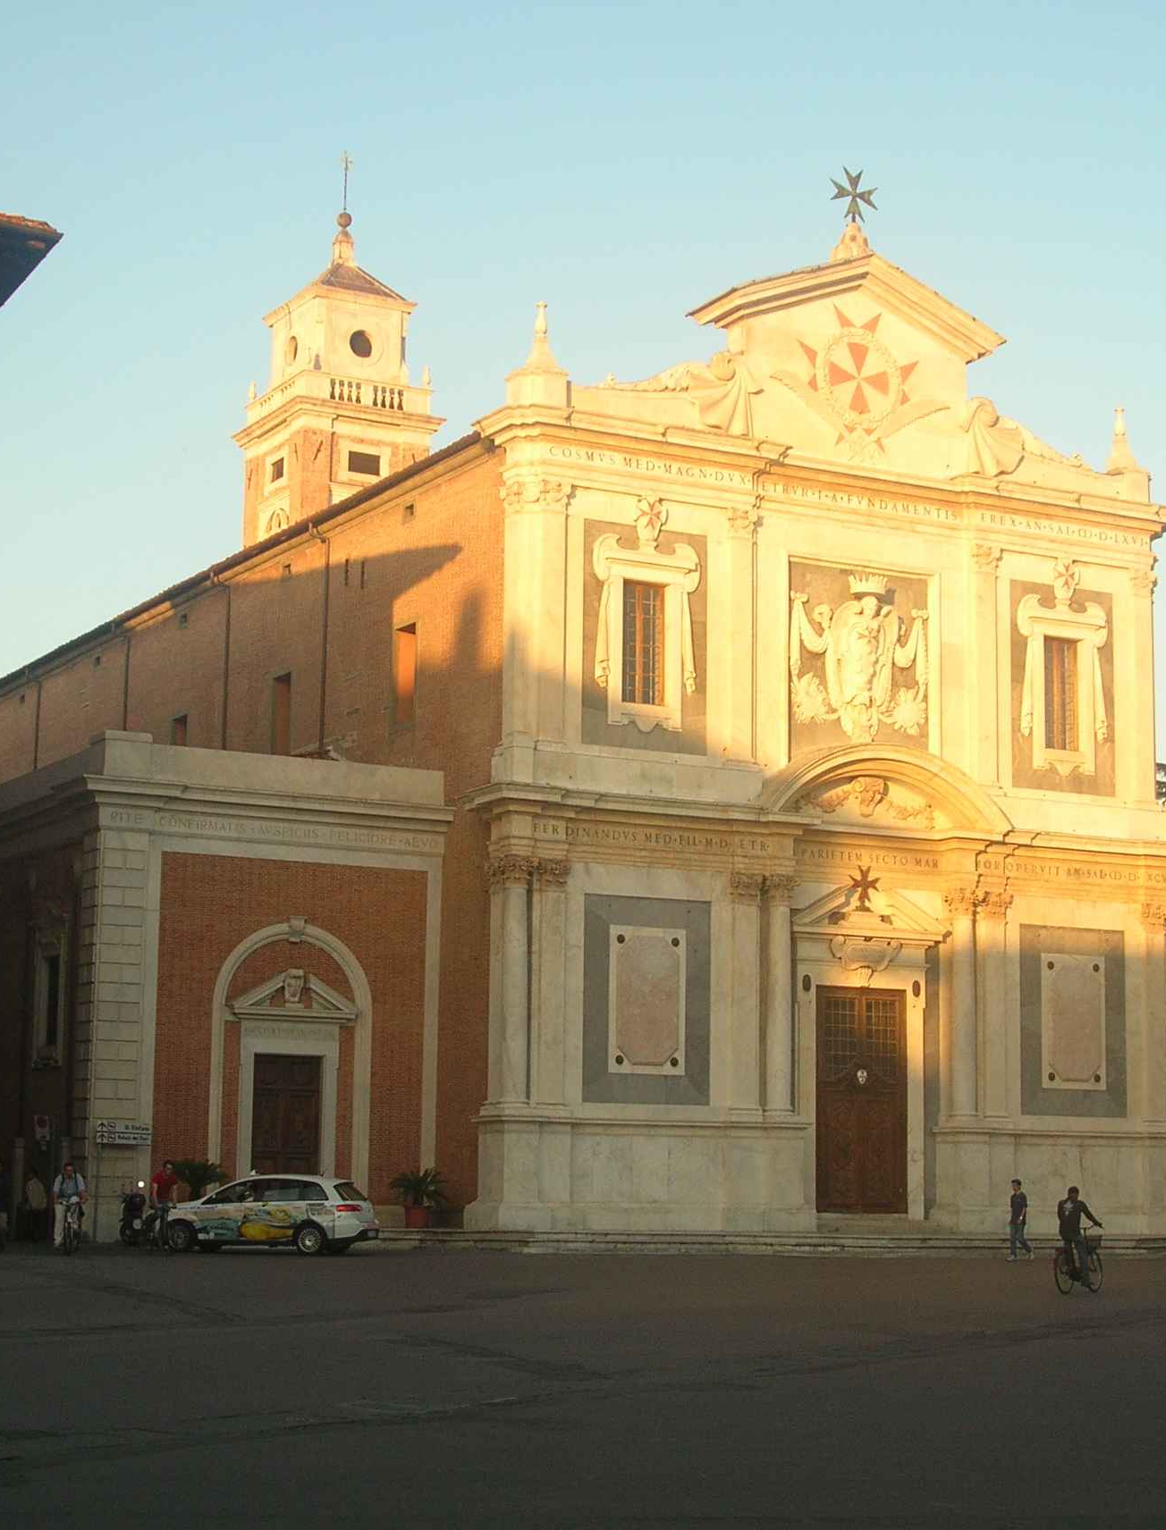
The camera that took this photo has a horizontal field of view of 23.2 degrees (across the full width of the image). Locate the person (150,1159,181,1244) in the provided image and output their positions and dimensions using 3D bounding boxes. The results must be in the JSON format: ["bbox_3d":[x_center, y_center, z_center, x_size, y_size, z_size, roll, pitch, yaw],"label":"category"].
[{"bbox_3d":[-8.424,8.884,57.334,0.550,1.757,0.650,5,-10,-25],"label":"person"}]

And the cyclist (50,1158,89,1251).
[{"bbox_3d":[-9.868,8.489,54.533,0.720,1.746,1.700,2,-9,-8],"label":"cyclist"}]

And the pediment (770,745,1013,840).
[{"bbox_3d":[7.476,0.522,68.601,6.710,2.030,1.000,5,-10,-28],"label":"pediment"}]

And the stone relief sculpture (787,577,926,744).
[{"bbox_3d":[6.646,-2.575,67.600,3.963,4.135,0.500,5,-10,-28],"label":"stone relief sculpture"}]

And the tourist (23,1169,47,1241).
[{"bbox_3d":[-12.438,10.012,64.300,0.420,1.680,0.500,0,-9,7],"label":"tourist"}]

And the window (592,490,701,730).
[{"bbox_3d":[1.524,-3.490,64.928,2.842,5.520,0.500,5,-10,-28],"label":"window"}]

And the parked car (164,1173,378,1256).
[{"bbox_3d":[-6.570,9.200,58.100,4.750,1.600,1.790,-1,-9,13],"label":"parked car"}]

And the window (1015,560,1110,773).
[{"bbox_3d":[12.212,-2.486,72.001,2.940,5.560,0.500,5,-10,-28],"label":"window"}]

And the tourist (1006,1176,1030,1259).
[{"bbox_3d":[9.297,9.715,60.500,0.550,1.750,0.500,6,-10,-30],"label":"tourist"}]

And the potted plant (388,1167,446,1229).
[{"bbox_3d":[-3.628,9.539,62.402,1.220,1.339,1.220,1,-9,0],"label":"potted plant"}]

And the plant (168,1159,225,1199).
[{"bbox_3d":[-8.318,9.238,61.200,1.250,1.450,1.250,5,-10,-28],"label":"plant"}]

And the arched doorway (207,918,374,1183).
[{"bbox_3d":[-6.371,6.776,62.712,3.883,6.830,0.500,5,-10,-28],"label":"arched doorway"}]

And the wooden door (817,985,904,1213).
[{"bbox_3d":[6.670,8.022,67.777,2.630,5.350,0.250,5,-10,-28],"label":"wooden door"}]

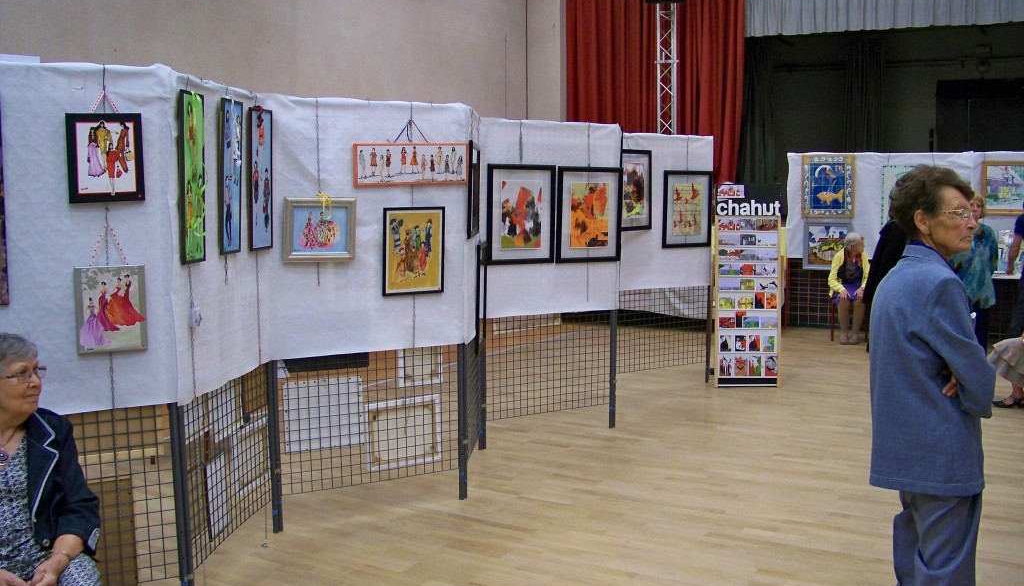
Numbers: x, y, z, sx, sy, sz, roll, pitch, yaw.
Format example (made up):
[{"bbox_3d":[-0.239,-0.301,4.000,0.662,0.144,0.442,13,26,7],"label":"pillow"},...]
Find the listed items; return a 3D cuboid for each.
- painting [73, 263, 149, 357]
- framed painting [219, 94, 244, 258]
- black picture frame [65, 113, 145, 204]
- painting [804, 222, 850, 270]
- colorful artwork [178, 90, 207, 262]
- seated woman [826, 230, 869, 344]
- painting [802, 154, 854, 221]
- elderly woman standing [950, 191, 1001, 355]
[{"bbox_3d":[-1.366,0.058,3.330,0.235,0.297,0.025,-3,6,-28],"label":"painting"},{"bbox_3d":[-1.113,-0.460,3.886,0.025,0.610,0.200,1,6,6],"label":"framed painting"},{"bbox_3d":[-1.374,-0.457,3.307,0.235,0.295,0.025,-3,7,-27],"label":"black picture frame"},{"bbox_3d":[3.685,-0.549,11.354,0.550,0.560,0.040,1,5,19],"label":"painting"},{"bbox_3d":[-1.155,-0.420,3.532,0.022,0.610,0.200,0,5,4],"label":"colorful artwork"},{"bbox_3d":[3.614,-0.083,10.448,0.450,1.170,0.720,3,6,19],"label":"seated woman"},{"bbox_3d":[3.545,-1.190,10.946,0.560,0.685,0.035,3,7,22],"label":"painting"},{"bbox_3d":[3.682,-0.003,7.792,0.440,1.580,0.300,3,7,25],"label":"elderly woman standing"}]

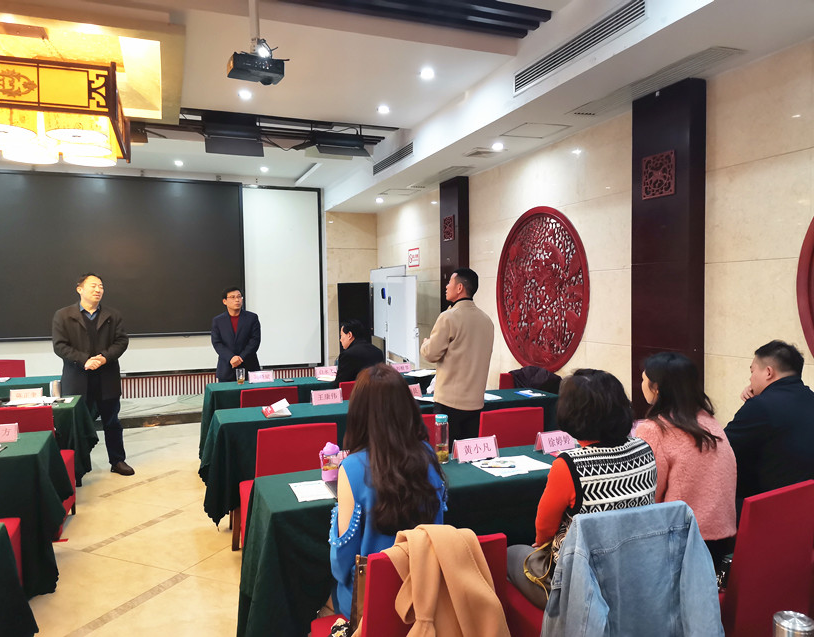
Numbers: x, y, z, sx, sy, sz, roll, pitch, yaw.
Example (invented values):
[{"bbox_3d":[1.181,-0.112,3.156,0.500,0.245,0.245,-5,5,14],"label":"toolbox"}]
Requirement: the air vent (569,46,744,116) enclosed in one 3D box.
[{"bbox_3d":[1.532,-1.503,4.132,0.220,0.025,1.370,-2,2,-21],"label":"air vent"}]

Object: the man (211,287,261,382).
[{"bbox_3d":[-1.747,0.473,6.523,0.490,1.620,0.320,-2,2,-21],"label":"man"}]

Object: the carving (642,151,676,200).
[{"bbox_3d":[1.685,-0.957,4.280,0.025,0.290,0.297,-2,2,-21],"label":"carving"}]

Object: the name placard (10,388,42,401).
[{"bbox_3d":[-2.727,0.553,4.581,0.200,0.092,0.068,-1,2,-21],"label":"name placard"}]

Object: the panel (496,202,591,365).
[{"bbox_3d":[1.216,-0.270,5.896,0.060,1.475,1.475,-2,2,-21],"label":"panel"}]

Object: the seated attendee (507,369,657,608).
[{"bbox_3d":[0.542,0.781,2.213,0.500,1.220,0.700,-2,2,-31],"label":"seated attendee"}]

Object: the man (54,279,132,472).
[{"bbox_3d":[-2.625,0.477,5.329,0.590,1.720,0.380,-2,2,-29],"label":"man"}]

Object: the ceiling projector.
[{"bbox_3d":[-0.895,-1.473,3.779,0.296,0.085,0.205,-2,2,-25],"label":"ceiling projector"}]

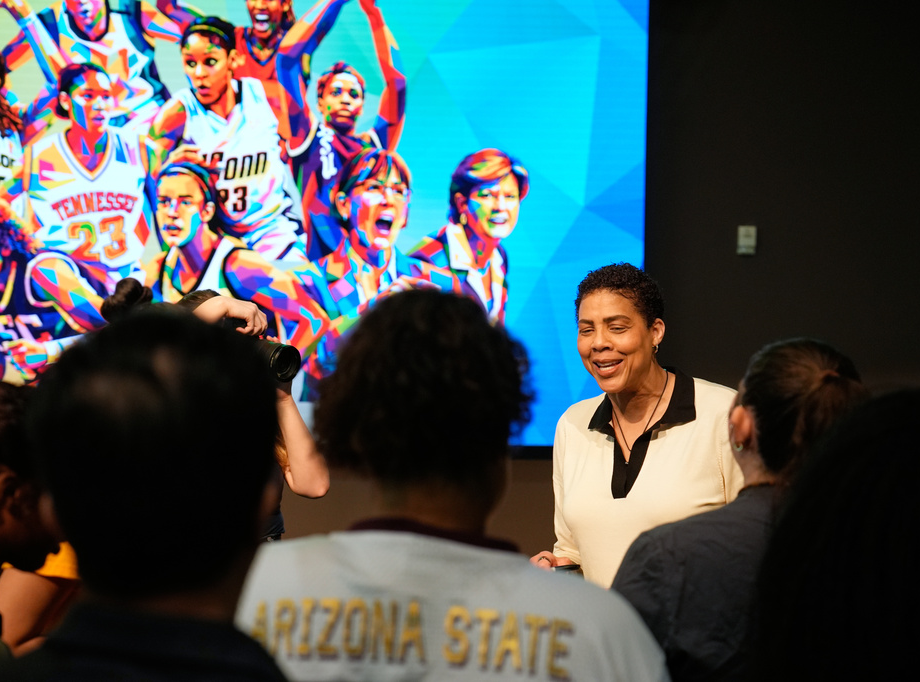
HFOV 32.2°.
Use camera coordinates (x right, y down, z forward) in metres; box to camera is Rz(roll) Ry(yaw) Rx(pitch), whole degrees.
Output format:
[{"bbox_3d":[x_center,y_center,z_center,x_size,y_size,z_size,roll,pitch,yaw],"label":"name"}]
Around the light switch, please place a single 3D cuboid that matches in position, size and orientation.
[{"bbox_3d":[1.153,-0.407,6.400,0.073,0.116,0.020,1,3,-2],"label":"light switch"}]

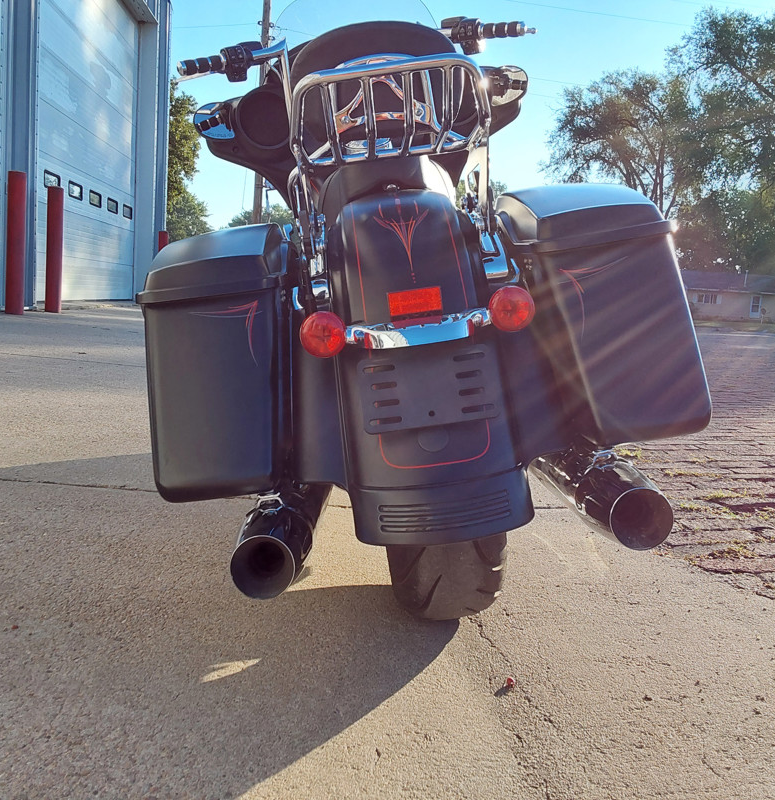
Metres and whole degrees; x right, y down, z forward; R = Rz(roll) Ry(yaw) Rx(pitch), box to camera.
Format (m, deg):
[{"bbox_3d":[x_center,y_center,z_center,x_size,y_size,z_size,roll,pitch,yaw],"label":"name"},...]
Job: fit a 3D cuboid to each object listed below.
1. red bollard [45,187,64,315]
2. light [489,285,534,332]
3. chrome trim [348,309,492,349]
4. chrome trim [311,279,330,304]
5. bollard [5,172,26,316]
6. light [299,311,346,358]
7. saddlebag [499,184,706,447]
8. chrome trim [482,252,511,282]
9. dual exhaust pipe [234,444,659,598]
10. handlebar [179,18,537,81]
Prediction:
[{"bbox_3d":[-2.992,-1.344,7.723,0.133,1.101,0.133,3,7,-4],"label":"red bollard"},{"bbox_3d":[0.170,-0.127,1.200,0.062,0.062,0.065,-8,7,0],"label":"light"},{"bbox_3d":[0.041,-0.097,1.190,0.200,0.040,0.070,-8,7,0],"label":"chrome trim"},{"bbox_3d":[-0.107,-0.176,1.400,0.032,0.045,0.070,-8,7,0],"label":"chrome trim"},{"bbox_3d":[-2.925,-1.231,6.785,0.131,1.091,0.131,3,7,-4],"label":"bollard"},{"bbox_3d":[-0.089,-0.092,1.200,0.062,0.062,0.065,-8,7,0],"label":"light"},{"bbox_3d":[0.322,-0.171,1.487,0.220,0.400,0.600,-8,7,0],"label":"saddlebag"},{"bbox_3d":[0.175,-0.215,1.400,0.042,0.045,0.070,-8,7,0],"label":"chrome trim"},{"bbox_3d":[0.090,0.169,1.574,0.630,0.130,0.700,-8,7,0],"label":"dual exhaust pipe"},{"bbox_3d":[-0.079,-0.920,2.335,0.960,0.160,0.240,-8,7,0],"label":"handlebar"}]

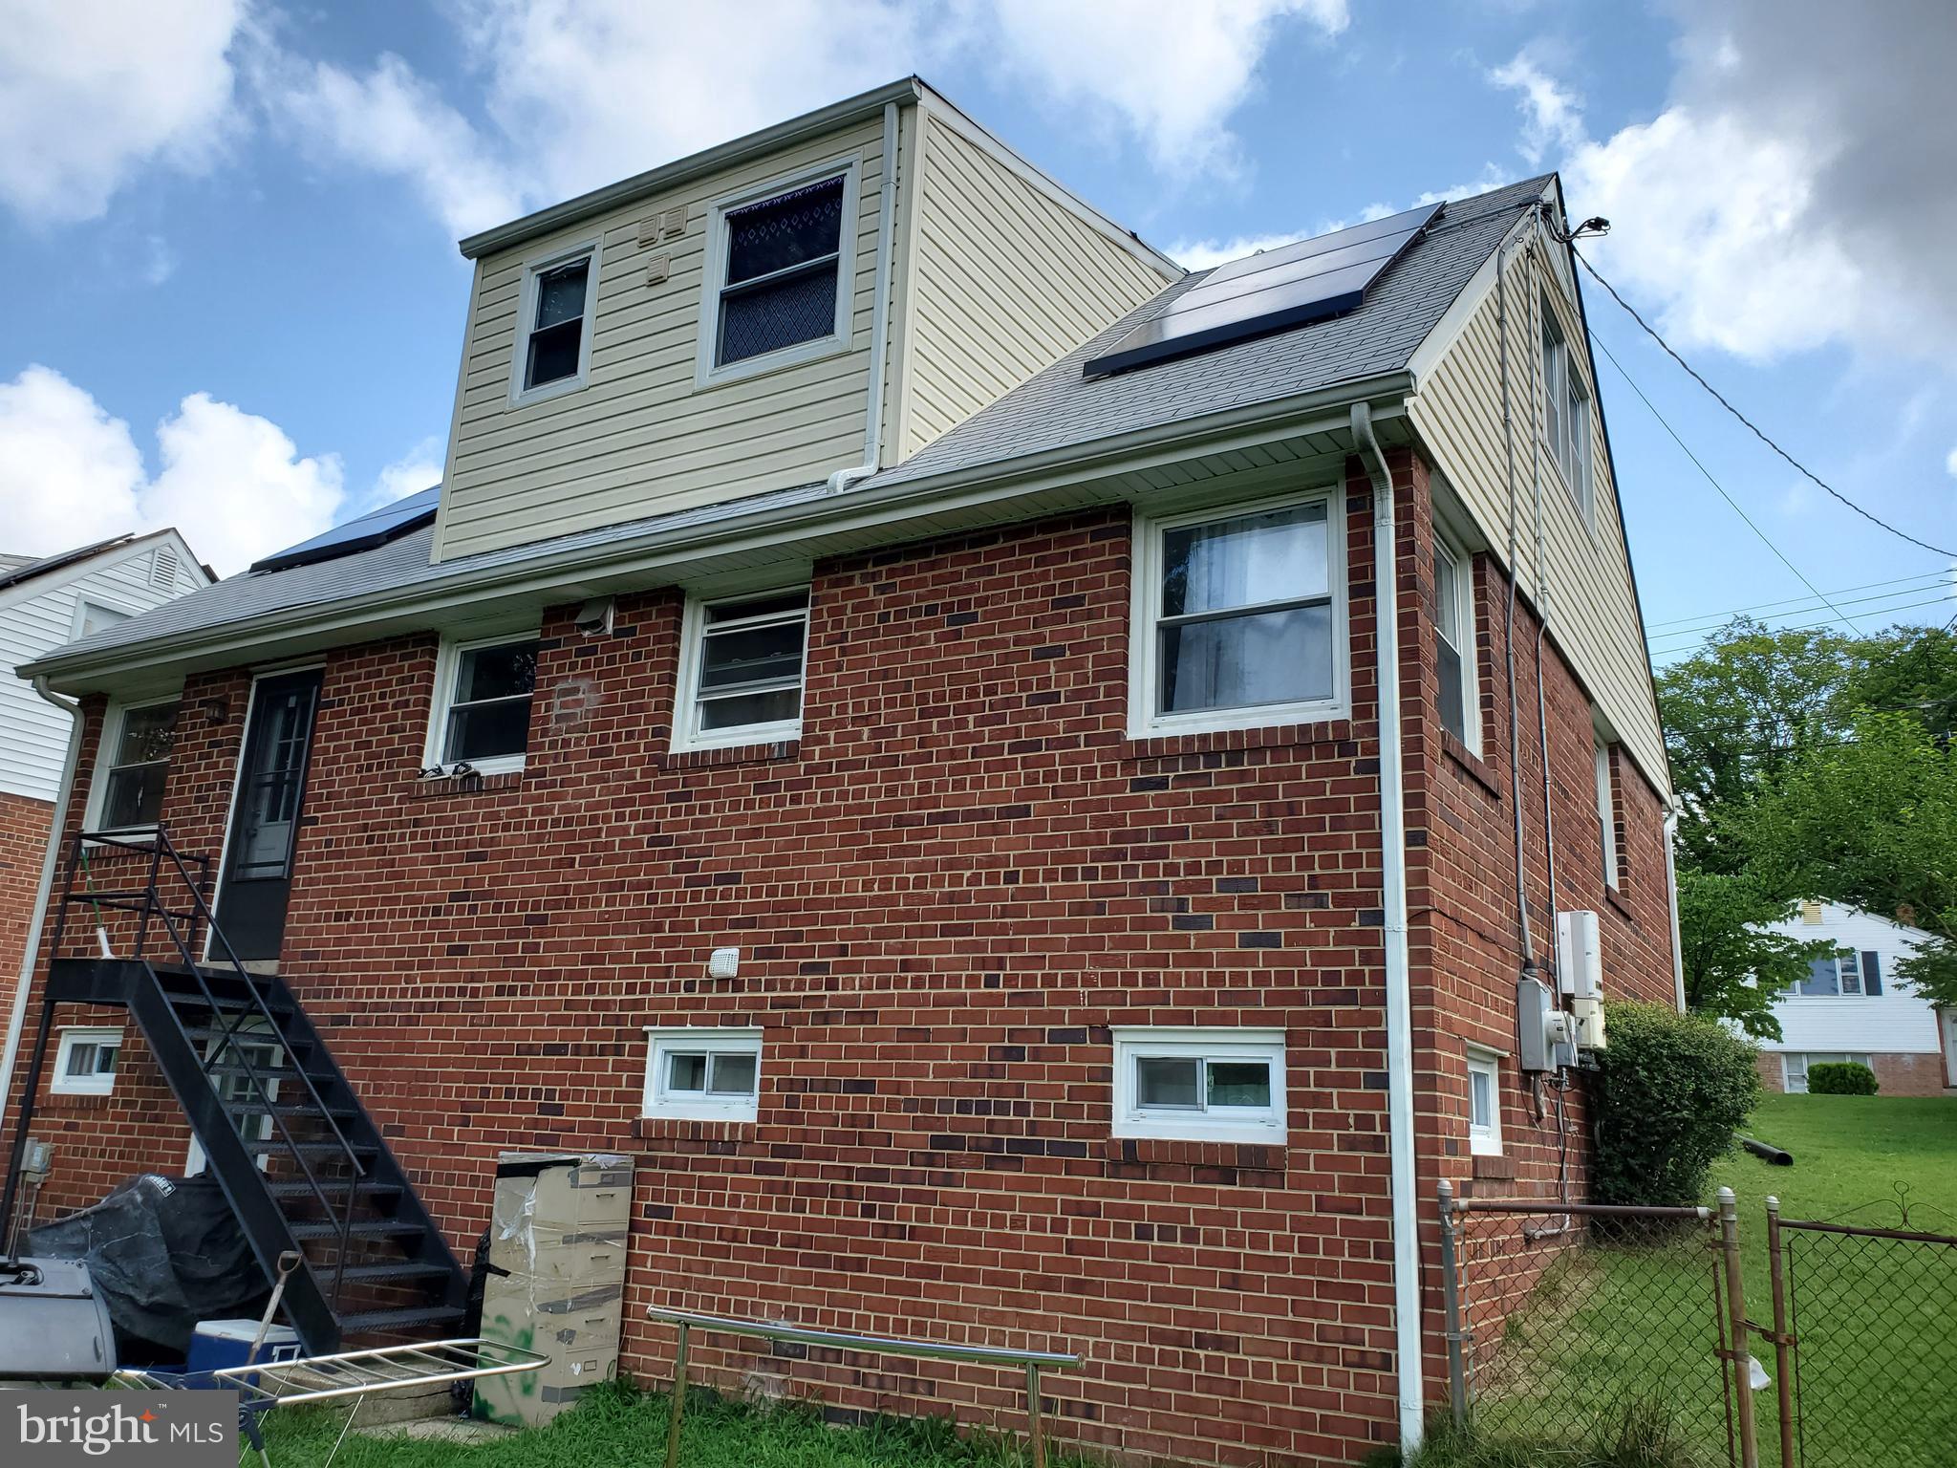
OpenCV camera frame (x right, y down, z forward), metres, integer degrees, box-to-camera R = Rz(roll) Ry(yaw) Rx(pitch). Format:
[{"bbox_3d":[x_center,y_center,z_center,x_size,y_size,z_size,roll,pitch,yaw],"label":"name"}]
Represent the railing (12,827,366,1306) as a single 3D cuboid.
[{"bbox_3d":[-4.390,1.909,9.023,3.320,2.660,0.920,-6,-17,29],"label":"railing"}]

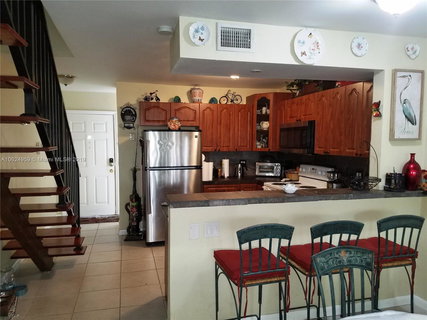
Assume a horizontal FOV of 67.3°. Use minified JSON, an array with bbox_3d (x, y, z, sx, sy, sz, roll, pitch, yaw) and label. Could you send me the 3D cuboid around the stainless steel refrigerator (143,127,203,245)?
[{"bbox_3d":[-0.675,0.394,5.122,0.845,1.680,0.740,-1,4,-15],"label":"stainless steel refrigerator"}]

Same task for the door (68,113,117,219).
[{"bbox_3d":[-2.417,0.109,6.331,0.920,2.060,0.070,-1,4,-15],"label":"door"}]

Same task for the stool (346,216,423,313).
[{"bbox_3d":[1.357,0.902,2.616,0.440,1.020,0.460,-1,4,-15],"label":"stool"}]

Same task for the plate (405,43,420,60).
[{"bbox_3d":[1.763,-0.960,2.849,0.164,0.151,0.020,-1,4,-13],"label":"plate"}]

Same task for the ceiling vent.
[{"bbox_3d":[0.176,-0.943,2.486,0.315,0.209,0.020,-1,4,-13],"label":"ceiling vent"}]

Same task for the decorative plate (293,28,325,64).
[{"bbox_3d":[0.777,-0.922,2.620,0.282,0.282,0.030,-1,4,-13],"label":"decorative plate"}]

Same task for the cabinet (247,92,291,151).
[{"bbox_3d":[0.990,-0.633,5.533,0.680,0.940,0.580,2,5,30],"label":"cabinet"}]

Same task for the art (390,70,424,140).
[{"bbox_3d":[1.737,-0.487,2.885,0.335,0.630,0.035,-1,4,-15],"label":"art"}]

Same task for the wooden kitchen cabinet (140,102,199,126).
[{"bbox_3d":[-0.718,-0.722,5.165,0.920,0.370,0.330,-1,4,-15],"label":"wooden kitchen cabinet"}]

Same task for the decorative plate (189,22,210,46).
[{"bbox_3d":[-0.102,-0.945,2.420,0.173,0.173,0.025,-1,4,-13],"label":"decorative plate"}]

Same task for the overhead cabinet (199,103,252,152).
[{"bbox_3d":[0.180,-0.519,5.288,0.860,0.750,0.320,-1,4,-15],"label":"overhead cabinet"}]

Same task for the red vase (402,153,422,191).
[{"bbox_3d":[1.772,0.111,2.858,0.150,0.335,0.150,-1,4,-13],"label":"red vase"}]

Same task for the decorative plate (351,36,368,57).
[{"bbox_3d":[1.236,-0.950,2.715,0.168,0.168,0.022,-1,4,-15],"label":"decorative plate"}]

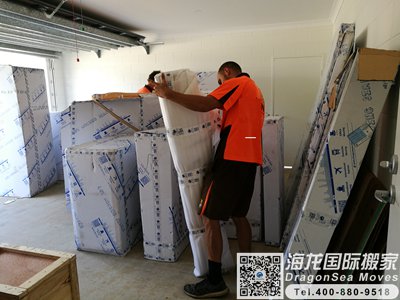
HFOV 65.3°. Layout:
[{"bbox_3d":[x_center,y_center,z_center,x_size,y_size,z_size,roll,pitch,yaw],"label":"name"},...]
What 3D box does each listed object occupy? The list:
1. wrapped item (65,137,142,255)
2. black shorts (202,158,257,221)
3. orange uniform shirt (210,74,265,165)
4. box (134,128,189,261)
[{"bbox_3d":[-0.881,0.430,3.272,0.534,1.006,0.787,1,9,17],"label":"wrapped item"},{"bbox_3d":[0.220,0.280,2.327,0.360,0.480,0.380,3,11,33],"label":"black shorts"},{"bbox_3d":[0.280,-0.229,2.266,0.370,0.660,0.450,3,11,33],"label":"orange uniform shirt"},{"bbox_3d":[-0.300,0.384,3.009,0.311,1.133,0.647,1,9,17],"label":"box"}]

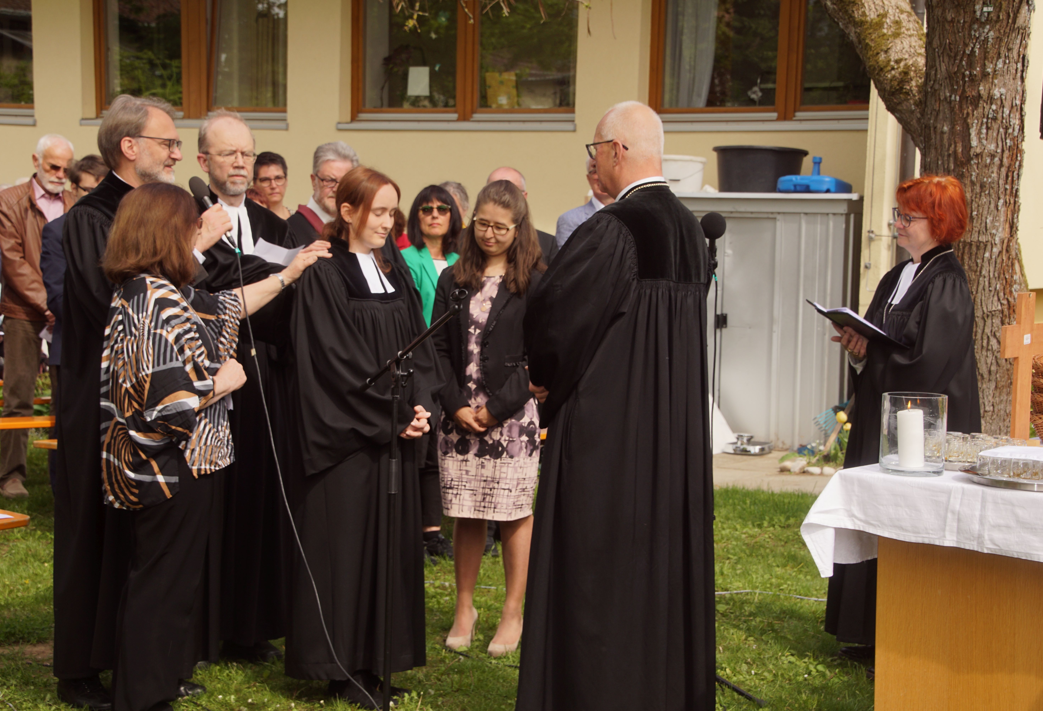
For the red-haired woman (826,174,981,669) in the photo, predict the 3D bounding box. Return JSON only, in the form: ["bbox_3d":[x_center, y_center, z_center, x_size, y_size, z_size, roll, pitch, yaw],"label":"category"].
[{"bbox_3d":[1.290,0.220,7.508,0.480,1.658,0.520,-2,6,-29],"label":"red-haired woman"}]

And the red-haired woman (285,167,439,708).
[{"bbox_3d":[-0.489,0.249,6.814,0.520,1.653,0.400,-4,8,-42],"label":"red-haired woman"}]

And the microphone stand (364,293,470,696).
[{"bbox_3d":[-0.329,0.471,6.253,0.580,1.325,0.560,2,6,3],"label":"microphone stand"}]

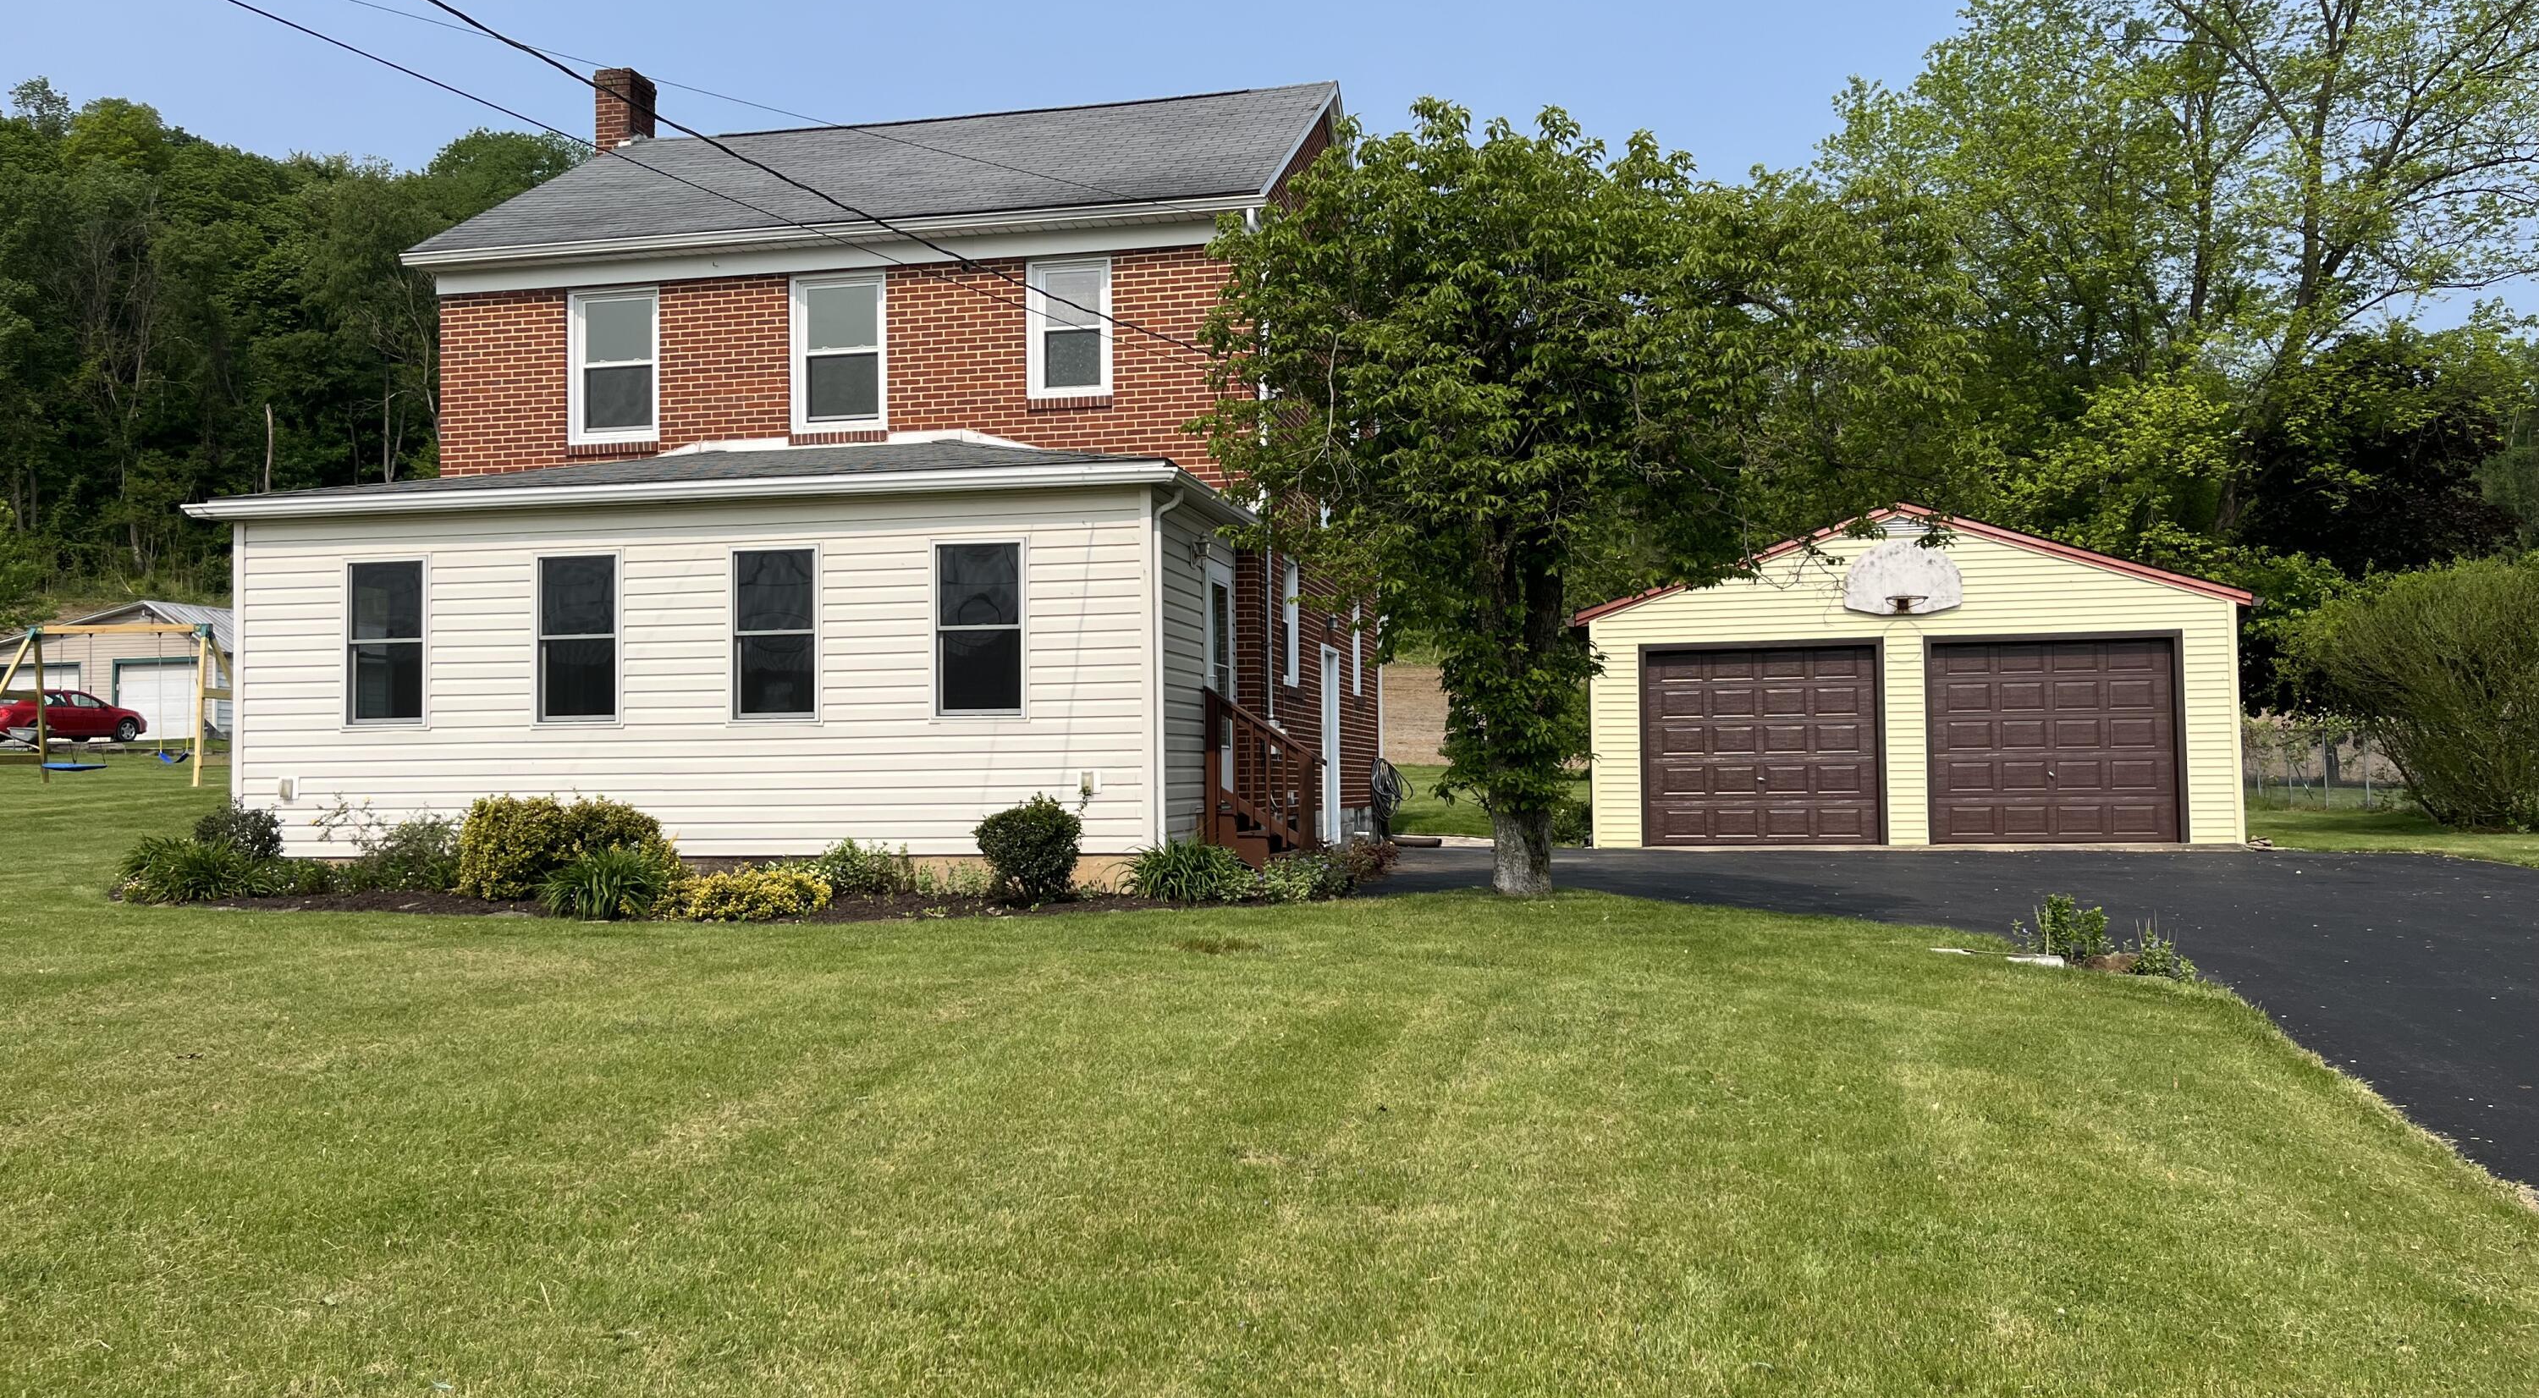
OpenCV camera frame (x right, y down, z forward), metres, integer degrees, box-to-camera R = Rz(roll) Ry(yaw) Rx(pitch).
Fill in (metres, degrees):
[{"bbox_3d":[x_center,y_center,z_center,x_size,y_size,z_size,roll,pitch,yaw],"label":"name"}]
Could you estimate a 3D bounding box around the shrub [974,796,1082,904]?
[{"bbox_3d":[-1.668,1.050,13.200,0.741,0.727,0.720,-1,-2,10],"label":"shrub"}]

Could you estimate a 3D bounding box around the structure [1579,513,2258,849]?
[{"bbox_3d":[8.609,-0.144,26.510,7.699,4.130,7.700,-1,-2,15],"label":"structure"}]

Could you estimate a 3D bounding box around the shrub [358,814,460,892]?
[{"bbox_3d":[-6.602,1.182,14.650,0.756,0.573,0.650,-1,-2,11],"label":"shrub"}]

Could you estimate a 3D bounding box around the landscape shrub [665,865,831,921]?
[{"bbox_3d":[-3.659,1.352,13.350,1.223,0.369,0.800,-1,-2,11],"label":"landscape shrub"}]

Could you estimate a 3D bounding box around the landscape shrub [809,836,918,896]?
[{"bbox_3d":[-2.939,1.219,13.850,0.803,0.425,0.600,-1,-2,11],"label":"landscape shrub"}]

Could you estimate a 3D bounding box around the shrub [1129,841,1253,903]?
[{"bbox_3d":[-0.559,1.230,13.600,0.942,0.423,0.800,-1,-2,11],"label":"shrub"}]

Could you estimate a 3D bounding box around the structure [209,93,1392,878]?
[{"bbox_3d":[-3.556,-2.562,20.013,8.300,8.430,11.700,-1,-2,10],"label":"structure"}]

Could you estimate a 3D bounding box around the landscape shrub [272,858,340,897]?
[{"bbox_3d":[-7.305,1.345,14.450,0.526,0.295,0.450,-1,-2,10],"label":"landscape shrub"}]

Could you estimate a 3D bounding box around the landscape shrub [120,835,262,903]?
[{"bbox_3d":[-8.141,1.281,14.400,1.020,0.499,0.850,-1,-2,10],"label":"landscape shrub"}]

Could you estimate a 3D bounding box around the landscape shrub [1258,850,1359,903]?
[{"bbox_3d":[0.270,1.203,13.000,0.690,0.358,0.600,-1,-2,10],"label":"landscape shrub"}]

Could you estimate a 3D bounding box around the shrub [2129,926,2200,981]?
[{"bbox_3d":[4.548,1.292,9.700,0.321,0.263,0.300,-1,-2,11],"label":"shrub"}]

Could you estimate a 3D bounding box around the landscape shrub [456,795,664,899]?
[{"bbox_3d":[-5.157,1.073,13.850,1.420,0.734,0.950,-1,-2,10],"label":"landscape shrub"}]

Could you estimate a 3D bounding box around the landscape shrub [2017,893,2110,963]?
[{"bbox_3d":[4.281,1.232,10.300,0.469,0.363,0.400,-1,-2,11],"label":"landscape shrub"}]

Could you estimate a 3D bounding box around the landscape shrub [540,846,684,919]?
[{"bbox_3d":[-4.626,1.277,13.450,0.968,0.511,0.850,-1,-2,11],"label":"landscape shrub"}]

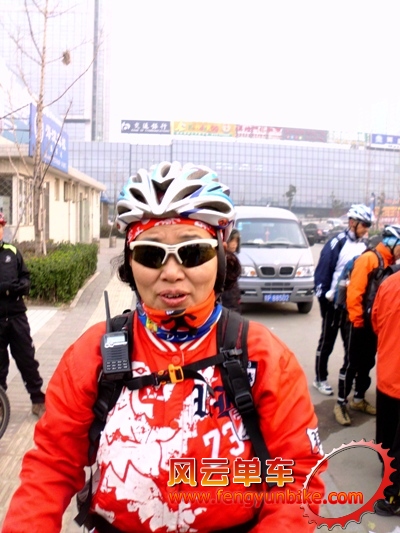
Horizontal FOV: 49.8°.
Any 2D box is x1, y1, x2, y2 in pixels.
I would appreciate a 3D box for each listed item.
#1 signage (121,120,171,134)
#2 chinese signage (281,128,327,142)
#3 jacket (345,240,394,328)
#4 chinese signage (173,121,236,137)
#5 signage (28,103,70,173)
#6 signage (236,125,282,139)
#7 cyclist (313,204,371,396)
[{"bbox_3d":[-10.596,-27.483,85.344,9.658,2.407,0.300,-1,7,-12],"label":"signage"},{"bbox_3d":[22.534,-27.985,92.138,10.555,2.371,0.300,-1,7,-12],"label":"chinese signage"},{"bbox_3d":[1.454,0.153,3.677,0.400,0.700,0.500,3,7,20],"label":"jacket"},{"bbox_3d":[1.081,-27.770,87.725,13.094,2.630,0.300,-1,7,-12],"label":"chinese signage"},{"bbox_3d":[-4.275,-3.543,12.481,0.120,1.280,3.998,0,7,-4],"label":"signage"},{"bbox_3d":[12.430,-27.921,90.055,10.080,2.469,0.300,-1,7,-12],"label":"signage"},{"bbox_3d":[1.404,0.324,4.084,0.550,1.770,0.500,3,7,20],"label":"cyclist"}]

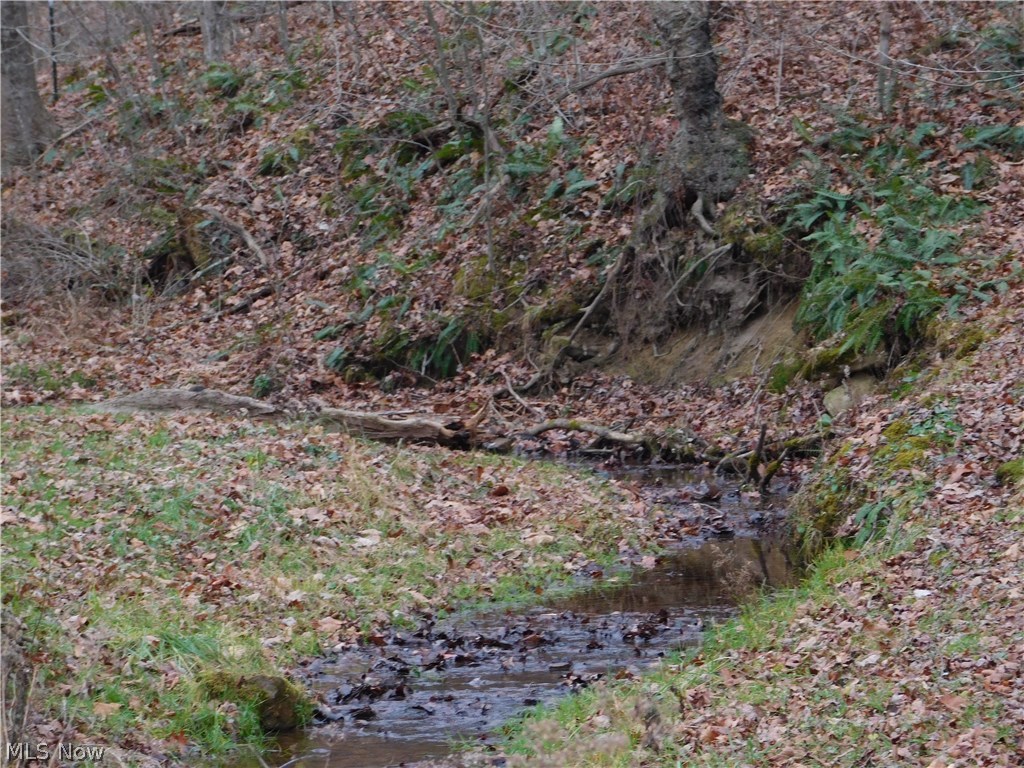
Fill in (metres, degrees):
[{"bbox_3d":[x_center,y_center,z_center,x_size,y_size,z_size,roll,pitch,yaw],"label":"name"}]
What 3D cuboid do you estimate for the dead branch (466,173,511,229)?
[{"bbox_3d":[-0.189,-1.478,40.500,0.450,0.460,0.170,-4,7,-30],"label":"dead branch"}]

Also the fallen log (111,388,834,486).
[{"bbox_3d":[-0.416,0.372,37.000,5.400,0.550,0.700,0,6,-3],"label":"fallen log"}]

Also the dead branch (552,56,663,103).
[{"bbox_3d":[0.794,-2.531,41.800,0.970,0.380,0.200,-2,6,-14],"label":"dead branch"}]

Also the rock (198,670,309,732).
[{"bbox_3d":[-1.352,1.660,26.300,0.580,0.320,0.450,0,6,0],"label":"rock"}]

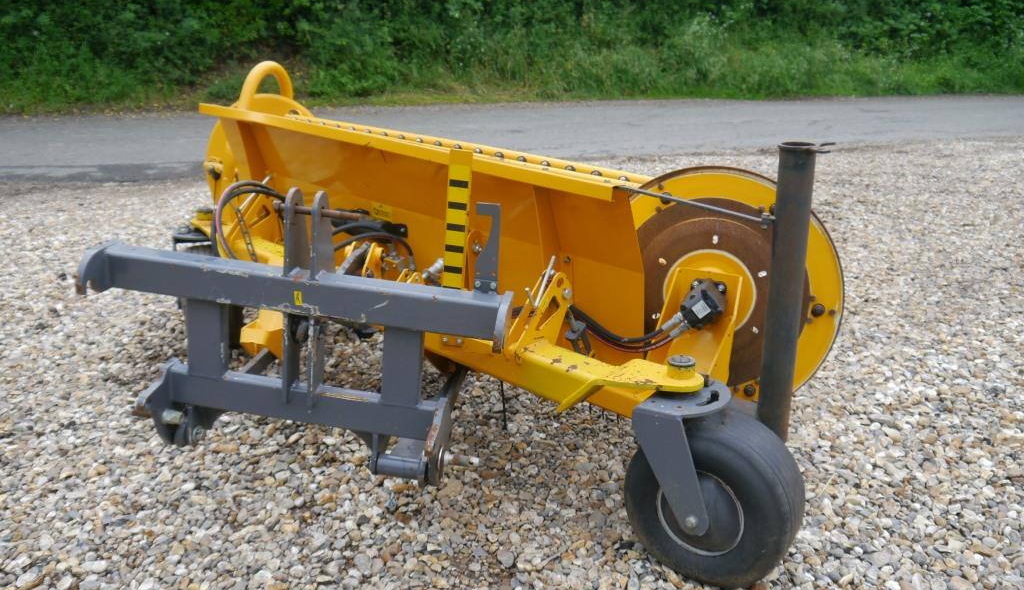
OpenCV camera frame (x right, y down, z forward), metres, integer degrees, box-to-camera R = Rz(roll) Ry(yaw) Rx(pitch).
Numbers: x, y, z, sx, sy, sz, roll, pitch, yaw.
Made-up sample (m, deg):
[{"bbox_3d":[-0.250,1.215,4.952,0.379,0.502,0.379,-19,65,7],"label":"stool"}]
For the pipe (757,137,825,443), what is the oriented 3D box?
[{"bbox_3d":[0.760,0.085,2.329,0.093,1.004,0.090,-1,18,0],"label":"pipe"}]

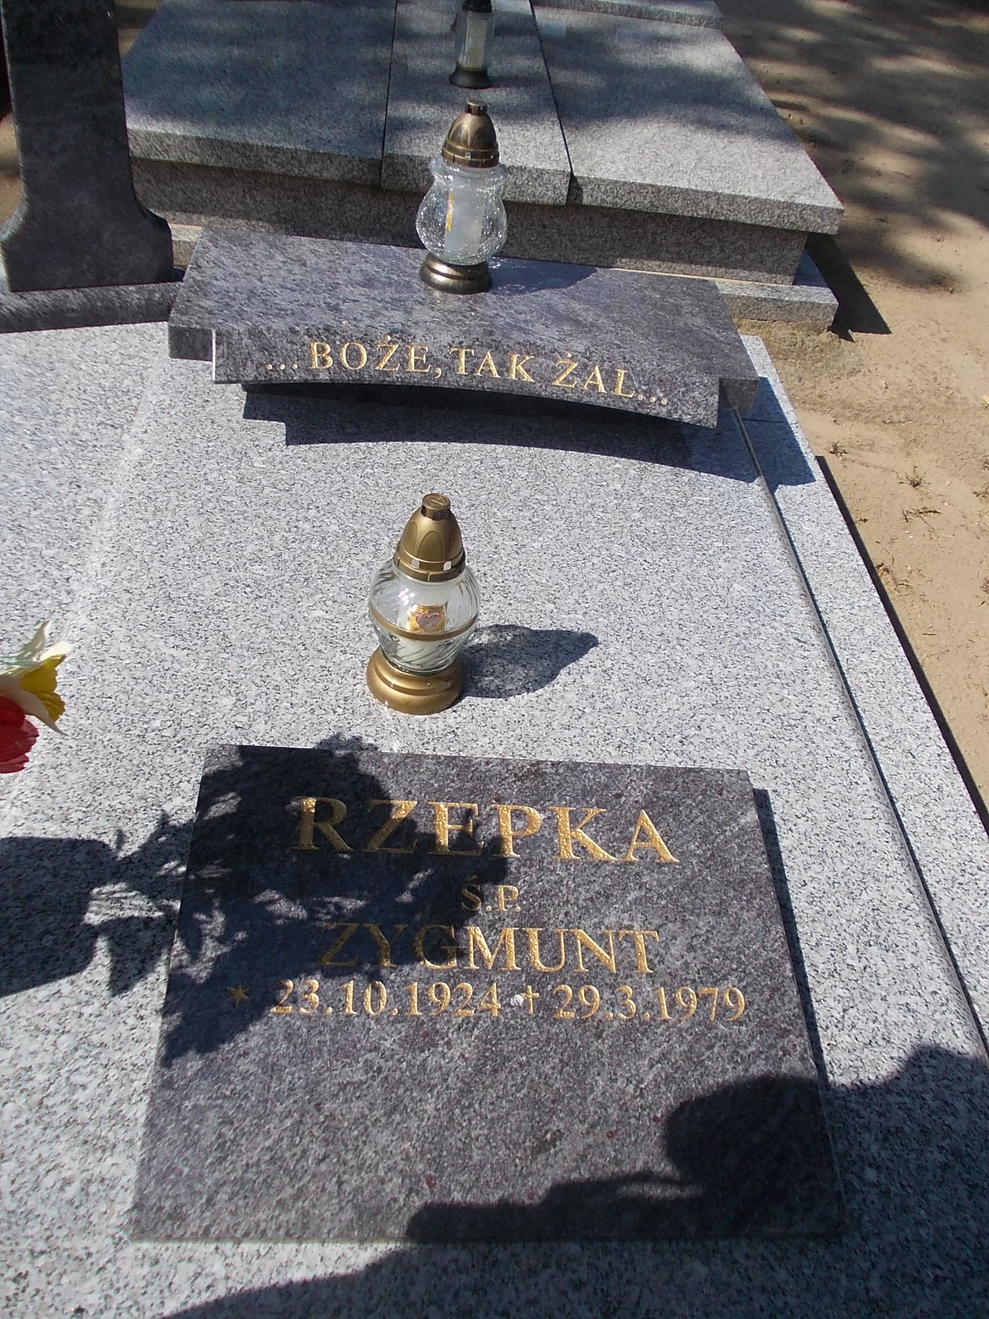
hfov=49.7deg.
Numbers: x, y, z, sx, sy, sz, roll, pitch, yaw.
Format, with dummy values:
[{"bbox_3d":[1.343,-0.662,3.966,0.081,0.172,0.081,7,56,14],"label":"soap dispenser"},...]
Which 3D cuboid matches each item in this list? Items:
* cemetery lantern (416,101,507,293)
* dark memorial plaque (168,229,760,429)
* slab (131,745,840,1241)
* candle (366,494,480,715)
[{"bbox_3d":[-0.043,-0.688,1.582,0.135,0.258,0.135,4,44,-7],"label":"cemetery lantern"},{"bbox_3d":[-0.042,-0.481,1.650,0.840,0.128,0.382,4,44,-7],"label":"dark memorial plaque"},{"bbox_3d":[-0.002,0.284,0.990,0.575,0.051,0.453,4,47,-7],"label":"slab"},{"bbox_3d":[-0.076,-0.066,1.177,0.124,0.266,0.124,4,44,-7],"label":"candle"}]

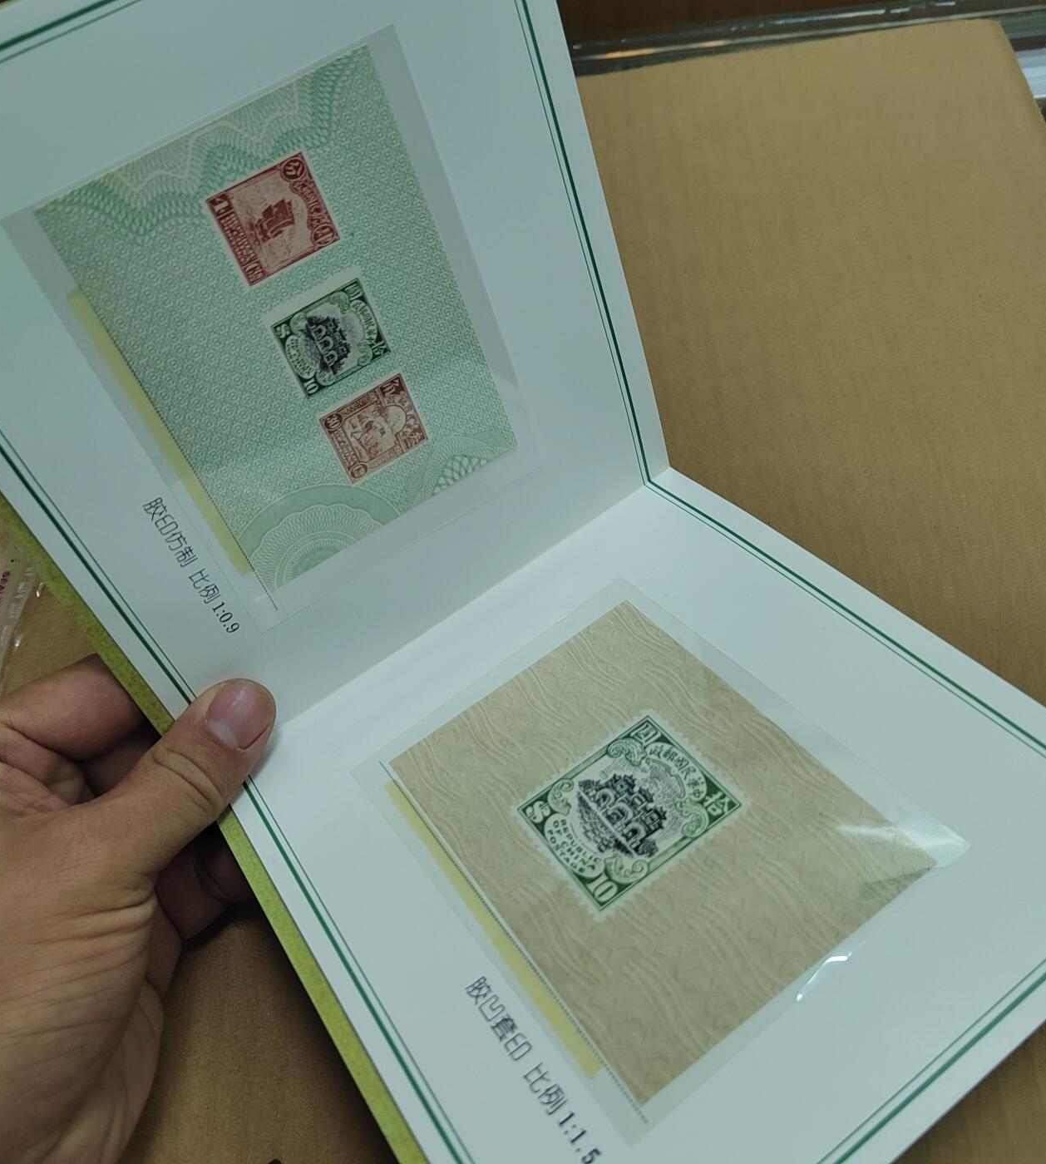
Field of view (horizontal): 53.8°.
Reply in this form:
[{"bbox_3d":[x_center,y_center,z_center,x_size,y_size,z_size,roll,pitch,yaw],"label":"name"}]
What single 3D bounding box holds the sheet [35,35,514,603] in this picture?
[{"bbox_3d":[-0.044,-0.051,0.221,0.070,0.096,0.001,-33,40,-14],"label":"sheet"}]

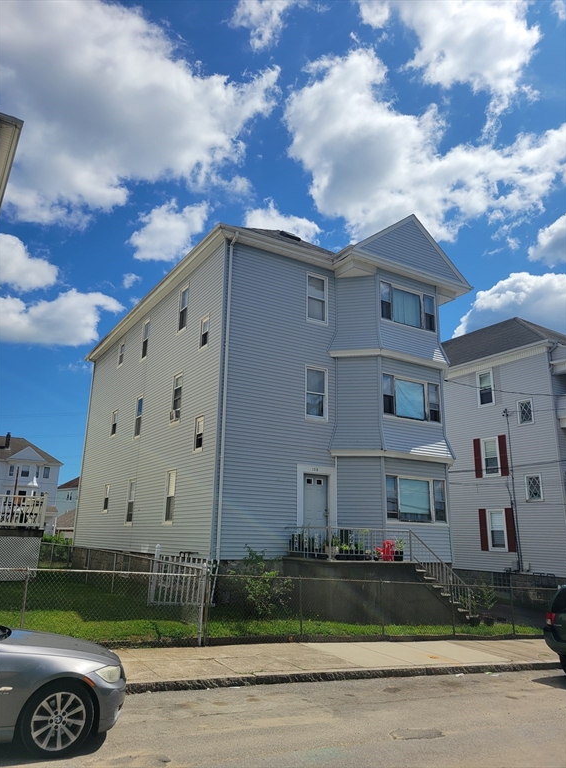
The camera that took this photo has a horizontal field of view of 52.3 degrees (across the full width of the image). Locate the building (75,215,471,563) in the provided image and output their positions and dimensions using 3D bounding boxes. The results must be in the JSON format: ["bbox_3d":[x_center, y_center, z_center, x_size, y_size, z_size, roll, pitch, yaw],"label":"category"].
[{"bbox_3d":[-1.687,0.993,23.547,9.159,12.638,16.259,10,-17,-30],"label":"building"}]

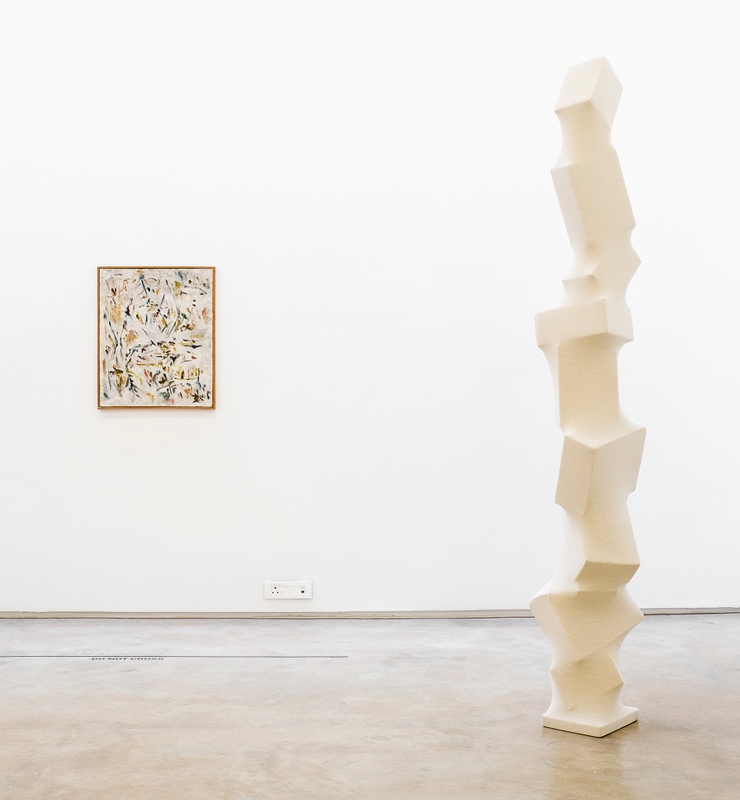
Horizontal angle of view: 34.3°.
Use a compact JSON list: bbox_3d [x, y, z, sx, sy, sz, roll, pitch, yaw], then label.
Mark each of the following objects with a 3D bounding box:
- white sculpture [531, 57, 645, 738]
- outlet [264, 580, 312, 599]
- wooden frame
[{"bbox_3d":[0.734,-0.033,4.050,0.380,2.255,0.360,0,0,0],"label":"white sculpture"},{"bbox_3d":[-0.407,0.948,5.990,0.240,0.092,0.015,0,0,0],"label":"outlet"},{"bbox_3d":[-1.064,-0.309,5.975,0.587,0.706,0.040,0,0,0],"label":"wooden frame"}]

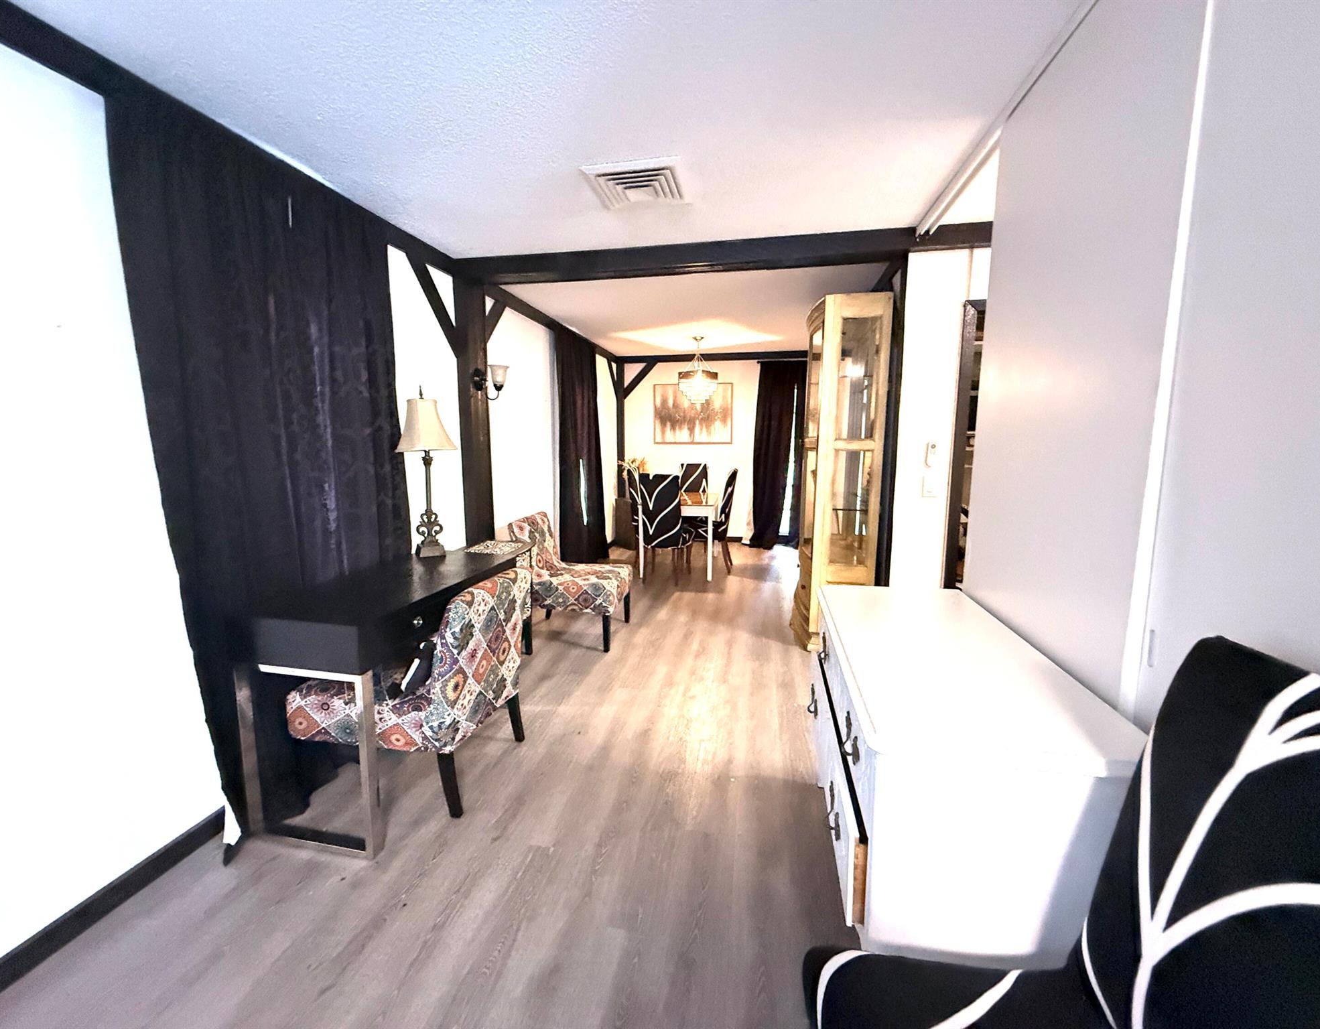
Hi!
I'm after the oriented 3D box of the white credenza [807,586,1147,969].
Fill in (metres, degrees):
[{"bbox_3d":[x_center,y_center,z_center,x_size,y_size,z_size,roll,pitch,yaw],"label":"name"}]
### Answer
[{"bbox_3d":[0.747,0.750,1.584,0.544,0.802,1.142,2,8,10],"label":"white credenza"}]

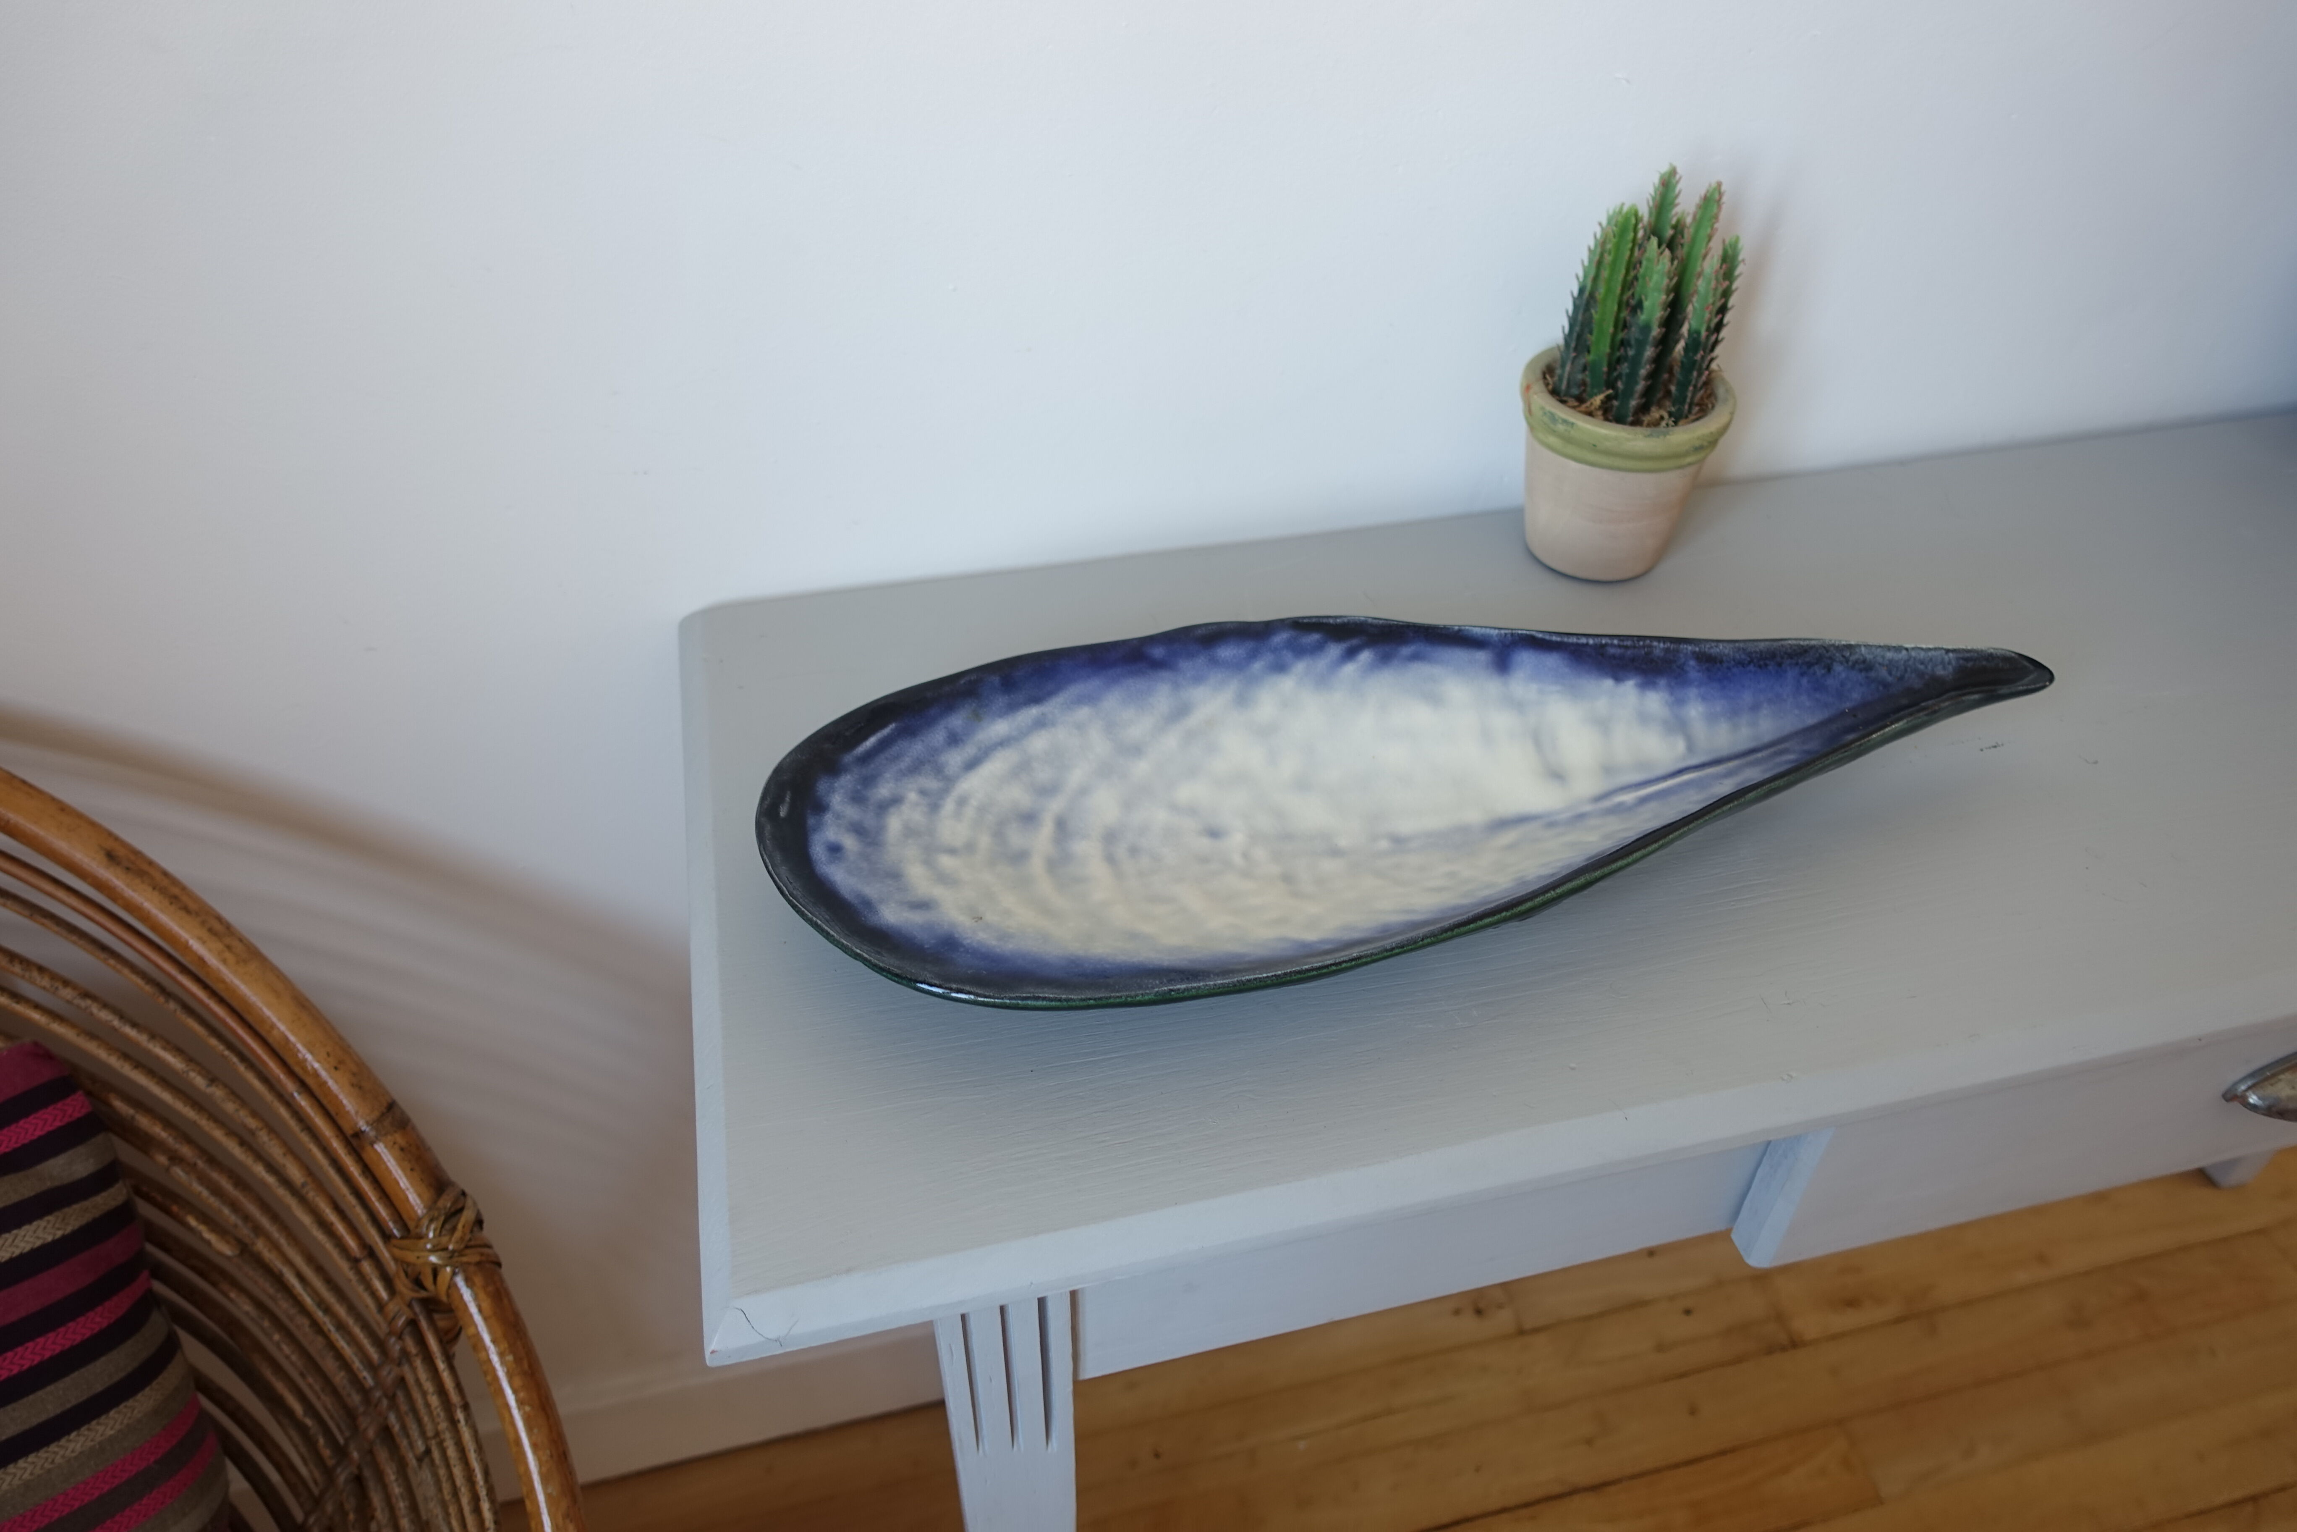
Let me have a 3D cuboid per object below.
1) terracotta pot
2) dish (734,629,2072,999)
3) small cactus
[{"bbox_3d":[0.222,-0.143,0.739,0.097,0.086,0.097,1,39,0],"label":"terracotta pot"},{"bbox_3d":[0.107,0.010,0.568,0.486,0.065,0.190,-10,41,-13],"label":"dish"},{"bbox_3d":[0.225,-0.210,0.688,0.072,0.107,0.066,-9,40,-11],"label":"small cactus"}]

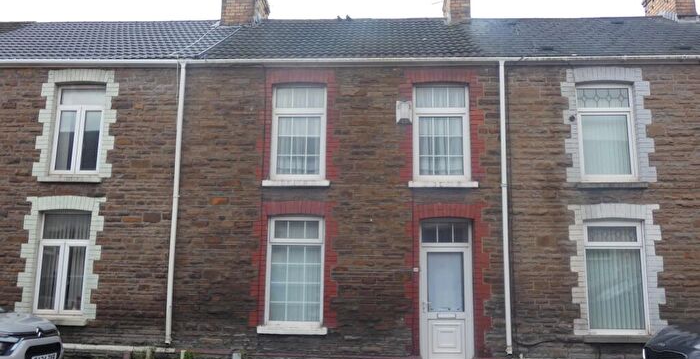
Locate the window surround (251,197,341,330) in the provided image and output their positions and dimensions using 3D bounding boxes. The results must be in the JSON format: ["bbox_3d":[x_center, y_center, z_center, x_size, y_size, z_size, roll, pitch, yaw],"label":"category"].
[{"bbox_3d":[-0.907,1.408,9.175,1.449,2.060,0.130,0,-9,4],"label":"window surround"}]

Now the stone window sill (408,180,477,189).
[{"bbox_3d":[1.511,0.093,8.870,1.109,0.100,0.180,0,-7,3],"label":"stone window sill"}]

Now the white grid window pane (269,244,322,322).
[{"bbox_3d":[-0.905,1.745,9.197,0.847,1.248,0.025,0,-9,4],"label":"white grid window pane"}]

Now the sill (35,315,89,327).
[{"bbox_3d":[-4.903,2.385,9.259,1.034,0.169,0.180,0,-9,4],"label":"sill"}]

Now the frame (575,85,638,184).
[{"bbox_3d":[4.191,-0.770,8.942,0.922,1.629,0.080,0,-7,3],"label":"frame"}]

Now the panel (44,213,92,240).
[{"bbox_3d":[-4.960,0.836,9.598,0.849,0.450,0.025,0,-9,4],"label":"panel"}]

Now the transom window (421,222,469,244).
[{"bbox_3d":[1.590,0.893,9.139,0.811,0.374,0.070,0,-9,3],"label":"transom window"}]

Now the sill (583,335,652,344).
[{"bbox_3d":[4.224,2.526,8.651,1.050,0.113,0.170,0,-9,4],"label":"sill"}]

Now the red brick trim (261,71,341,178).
[{"bbox_3d":[-0.890,-0.961,9.535,1.442,1.967,0.130,0,-9,4],"label":"red brick trim"}]

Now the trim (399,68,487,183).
[{"bbox_3d":[1.520,-0.886,9.021,1.387,1.901,0.130,0,-7,3],"label":"trim"}]

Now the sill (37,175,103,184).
[{"bbox_3d":[-4.689,0.007,9.230,1.100,0.110,0.180,0,-7,3],"label":"sill"}]

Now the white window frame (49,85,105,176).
[{"bbox_3d":[-4.877,-0.869,9.860,0.874,1.613,0.070,0,-9,4],"label":"white window frame"}]

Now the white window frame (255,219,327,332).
[{"bbox_3d":[-0.902,1.545,8.849,1.124,1.865,0.240,0,-7,3],"label":"white window frame"}]

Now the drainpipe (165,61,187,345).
[{"bbox_3d":[-2.832,0.323,8.994,0.093,4.649,0.100,0,-7,3],"label":"drainpipe"}]

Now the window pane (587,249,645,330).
[{"bbox_3d":[4.304,1.775,8.854,0.868,1.271,0.025,0,-9,4],"label":"window pane"}]

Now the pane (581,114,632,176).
[{"bbox_3d":[4.182,-0.559,8.910,0.723,0.985,0.030,0,-7,3],"label":"pane"}]

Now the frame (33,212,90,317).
[{"bbox_3d":[-4.986,1.460,9.512,0.864,1.734,0.070,0,-9,4],"label":"frame"}]

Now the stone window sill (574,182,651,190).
[{"bbox_3d":[4.146,0.104,8.725,1.127,0.083,0.170,0,-7,3],"label":"stone window sill"}]

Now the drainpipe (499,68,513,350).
[{"bbox_3d":[2.558,0.355,8.997,0.073,4.878,0.075,0,-9,4],"label":"drainpipe"}]

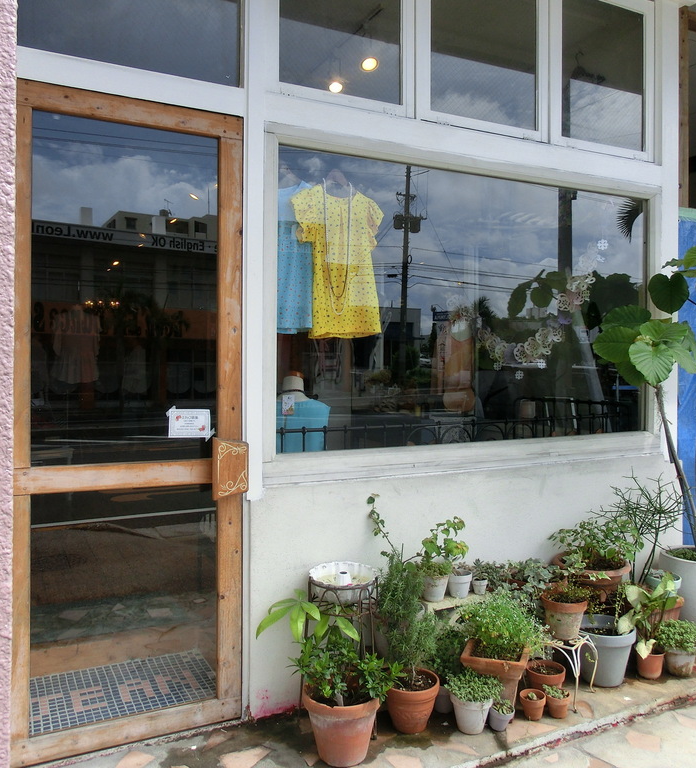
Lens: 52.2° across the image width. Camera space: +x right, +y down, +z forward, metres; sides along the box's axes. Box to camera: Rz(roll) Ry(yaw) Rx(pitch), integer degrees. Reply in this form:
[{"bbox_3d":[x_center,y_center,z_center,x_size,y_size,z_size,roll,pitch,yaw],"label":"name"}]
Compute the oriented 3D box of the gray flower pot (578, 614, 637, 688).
[{"bbox_3d":[1.092,1.136,2.994,0.237,0.230,0.237,0,0,0],"label":"gray flower pot"}]

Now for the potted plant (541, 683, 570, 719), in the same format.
[{"bbox_3d":[0.791,1.195,2.694,0.104,0.113,0.104,0,0,0],"label":"potted plant"}]

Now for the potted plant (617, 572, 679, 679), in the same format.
[{"bbox_3d":[1.201,0.964,2.838,0.227,0.409,0.202,0,1,0],"label":"potted plant"}]

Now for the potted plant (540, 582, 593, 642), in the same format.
[{"bbox_3d":[0.829,0.858,2.707,0.187,0.202,0.182,0,1,0],"label":"potted plant"}]

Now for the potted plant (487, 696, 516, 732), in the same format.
[{"bbox_3d":[0.541,1.160,2.505,0.097,0.099,0.094,0,0,0],"label":"potted plant"}]

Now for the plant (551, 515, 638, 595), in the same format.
[{"bbox_3d":[1.058,0.736,3.073,0.375,0.306,0.357,0,0,0],"label":"plant"}]

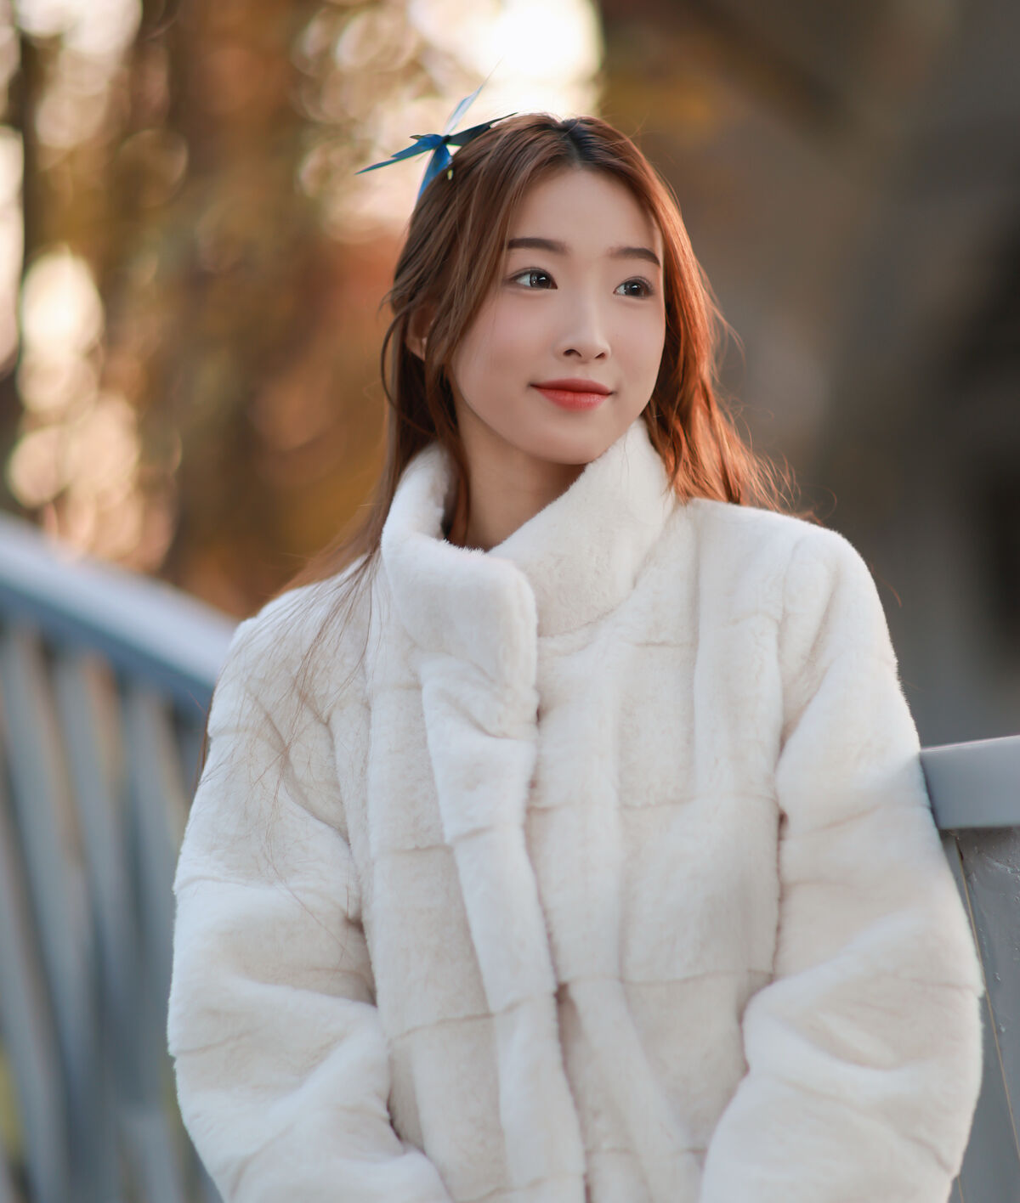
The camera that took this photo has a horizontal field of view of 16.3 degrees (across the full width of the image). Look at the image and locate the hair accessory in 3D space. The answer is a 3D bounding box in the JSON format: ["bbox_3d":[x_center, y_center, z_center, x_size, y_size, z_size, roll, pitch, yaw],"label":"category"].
[{"bbox_3d":[-0.046,-0.286,2.220,0.102,0.062,0.065,-17,1,14],"label":"hair accessory"}]

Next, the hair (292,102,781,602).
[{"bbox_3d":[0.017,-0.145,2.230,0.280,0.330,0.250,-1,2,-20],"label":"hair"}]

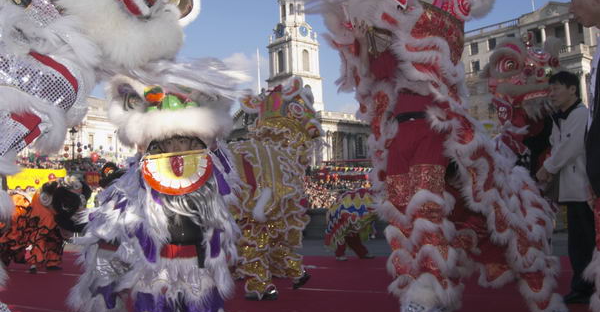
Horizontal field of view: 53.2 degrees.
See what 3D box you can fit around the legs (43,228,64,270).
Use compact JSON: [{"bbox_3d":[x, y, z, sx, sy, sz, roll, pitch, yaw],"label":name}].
[{"bbox_3d":[-4.062,1.490,9.872,0.380,0.720,0.360,-5,-6,30],"label":"legs"}]

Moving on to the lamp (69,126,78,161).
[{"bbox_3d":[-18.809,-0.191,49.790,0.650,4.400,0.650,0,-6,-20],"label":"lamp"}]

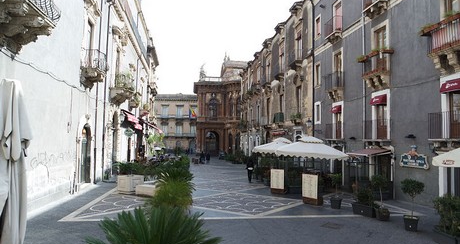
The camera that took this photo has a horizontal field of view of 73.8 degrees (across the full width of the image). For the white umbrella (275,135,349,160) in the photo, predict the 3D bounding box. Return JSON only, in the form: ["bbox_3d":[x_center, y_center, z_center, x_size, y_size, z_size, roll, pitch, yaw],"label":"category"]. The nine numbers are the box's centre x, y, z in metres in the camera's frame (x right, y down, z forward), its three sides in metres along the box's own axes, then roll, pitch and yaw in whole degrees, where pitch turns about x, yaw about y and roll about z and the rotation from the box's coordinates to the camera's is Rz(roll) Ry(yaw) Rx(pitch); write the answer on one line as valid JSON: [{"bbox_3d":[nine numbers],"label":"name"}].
[{"bbox_3d":[3.904,2.169,15.033,3.100,2.962,3.100,0,-4,8],"label":"white umbrella"}]

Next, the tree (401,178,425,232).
[{"bbox_3d":[5.356,2.422,9.072,0.660,1.520,0.660,1,-4,-9],"label":"tree"}]

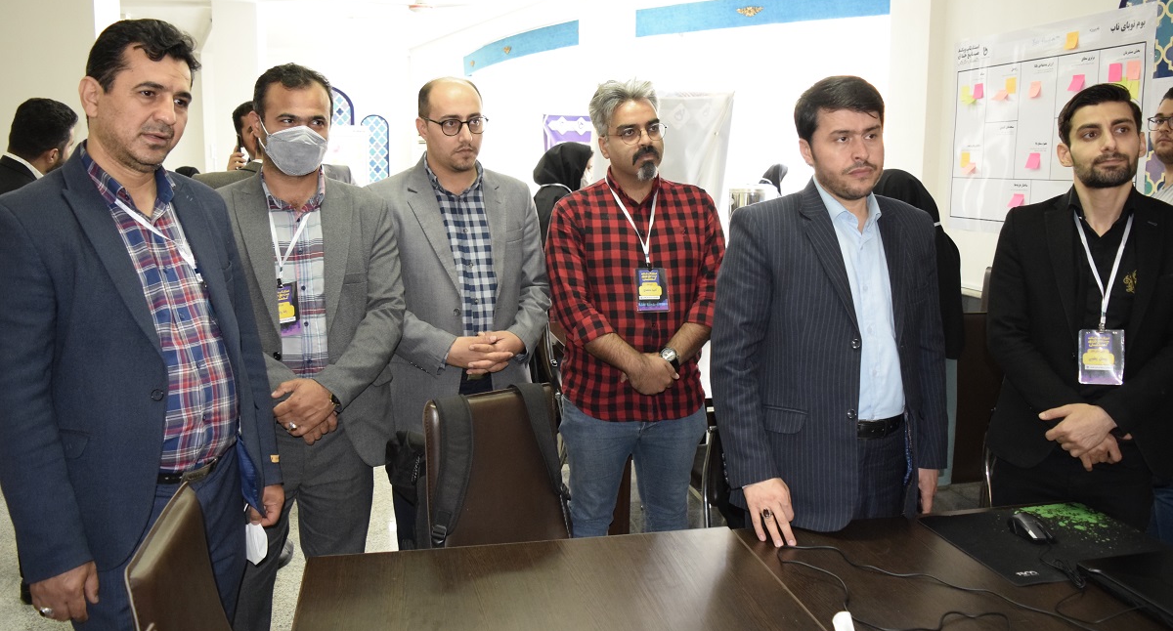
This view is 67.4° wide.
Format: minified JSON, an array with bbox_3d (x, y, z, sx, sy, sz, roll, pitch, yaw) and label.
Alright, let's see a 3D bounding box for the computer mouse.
[{"bbox_3d":[0.929,0.445,1.838,0.066,0.039,0.118,0,9,-2],"label":"computer mouse"}]

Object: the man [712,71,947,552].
[{"bbox_3d":[0.518,0.333,1.998,0.520,1.710,0.400,-3,10,-20],"label":"man"}]

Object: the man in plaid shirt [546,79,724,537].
[{"bbox_3d":[0.129,0.253,2.381,0.490,1.740,0.360,-2,9,-12],"label":"man in plaid shirt"}]

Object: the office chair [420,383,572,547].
[{"bbox_3d":[-0.121,0.705,2.057,0.480,0.950,0.580,-4,10,-27],"label":"office chair"}]

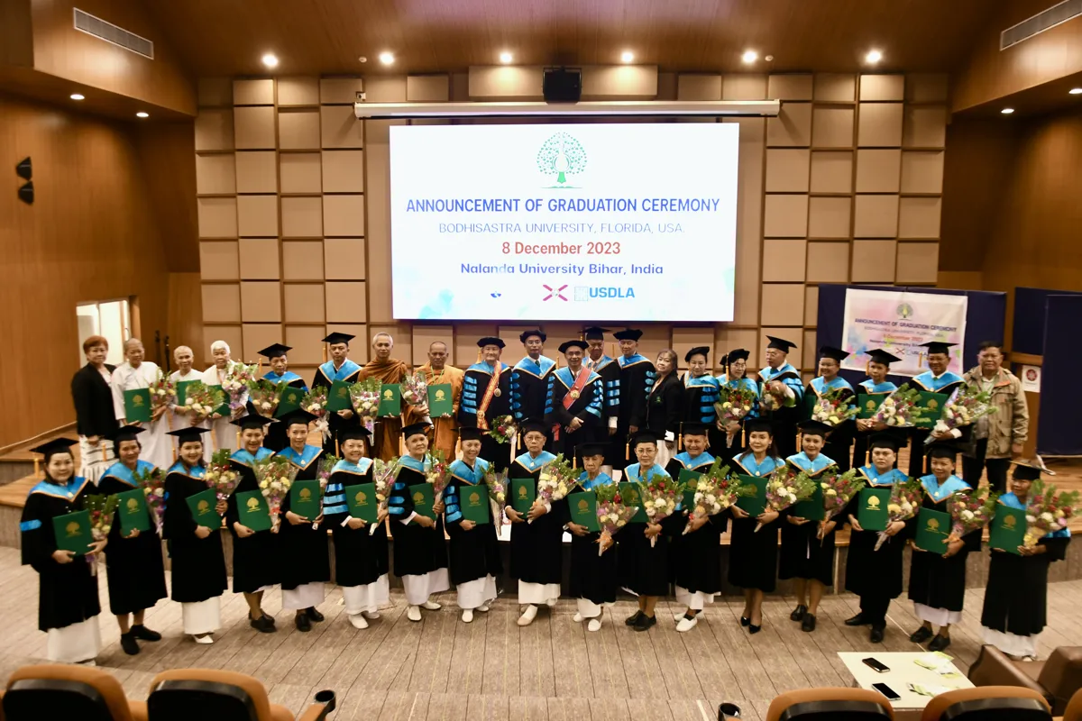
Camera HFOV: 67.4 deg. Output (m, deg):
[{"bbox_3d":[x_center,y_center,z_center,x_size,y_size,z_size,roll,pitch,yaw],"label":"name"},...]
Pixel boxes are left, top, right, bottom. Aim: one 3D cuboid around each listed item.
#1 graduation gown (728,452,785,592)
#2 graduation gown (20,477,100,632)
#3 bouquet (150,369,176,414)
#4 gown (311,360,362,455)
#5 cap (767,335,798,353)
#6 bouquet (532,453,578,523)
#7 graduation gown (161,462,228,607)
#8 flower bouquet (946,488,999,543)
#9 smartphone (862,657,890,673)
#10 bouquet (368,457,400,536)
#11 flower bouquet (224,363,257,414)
[{"bbox_3d":[1.669,1.243,6.297,0.470,1.070,0.400,2,7,14],"label":"graduation gown"},{"bbox_3d":[-3.453,1.360,5.830,0.475,1.031,0.420,-6,9,-40],"label":"graduation gown"},{"bbox_3d":[-3.570,0.318,7.639,0.250,0.480,0.200,3,13,-26],"label":"bouquet"},{"bbox_3d":[-1.976,0.558,7.919,0.540,1.150,0.400,-1,7,-9],"label":"gown"},{"bbox_3d":[2.285,-0.159,7.715,0.270,0.150,0.280,17,8,38],"label":"cap"},{"bbox_3d":[0.089,1.015,6.386,0.290,0.552,0.220,28,0,-3],"label":"bouquet"},{"bbox_3d":[-2.647,1.301,6.238,0.480,1.023,0.390,-3,7,-26],"label":"graduation gown"},{"bbox_3d":[3.121,1.119,5.870,0.320,0.440,0.250,21,19,20],"label":"flower bouquet"},{"bbox_3d":[2.047,1.860,4.950,0.073,0.010,0.152,-2,7,-18],"label":"smartphone"},{"bbox_3d":[-1.267,1.071,6.387,0.230,0.613,0.240,12,-2,-13],"label":"bouquet"},{"bbox_3d":[-2.827,0.265,7.583,0.290,0.520,0.230,15,9,-22],"label":"flower bouquet"}]

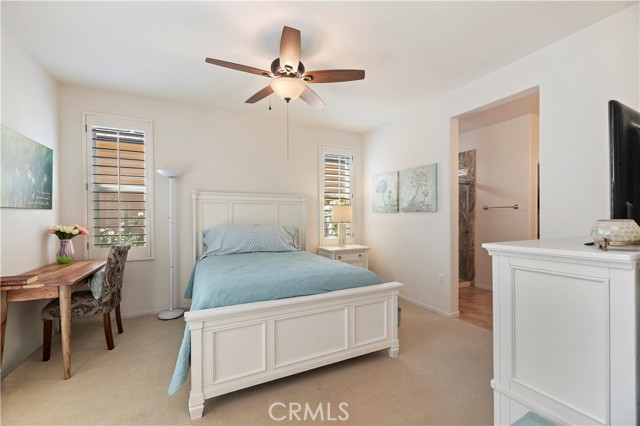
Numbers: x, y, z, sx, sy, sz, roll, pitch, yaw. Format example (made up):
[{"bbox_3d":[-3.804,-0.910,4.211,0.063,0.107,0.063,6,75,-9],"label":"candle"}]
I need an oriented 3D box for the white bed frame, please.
[{"bbox_3d":[-0.497,0.510,2.805,1.710,1.555,2.100,0,0,-26],"label":"white bed frame"}]

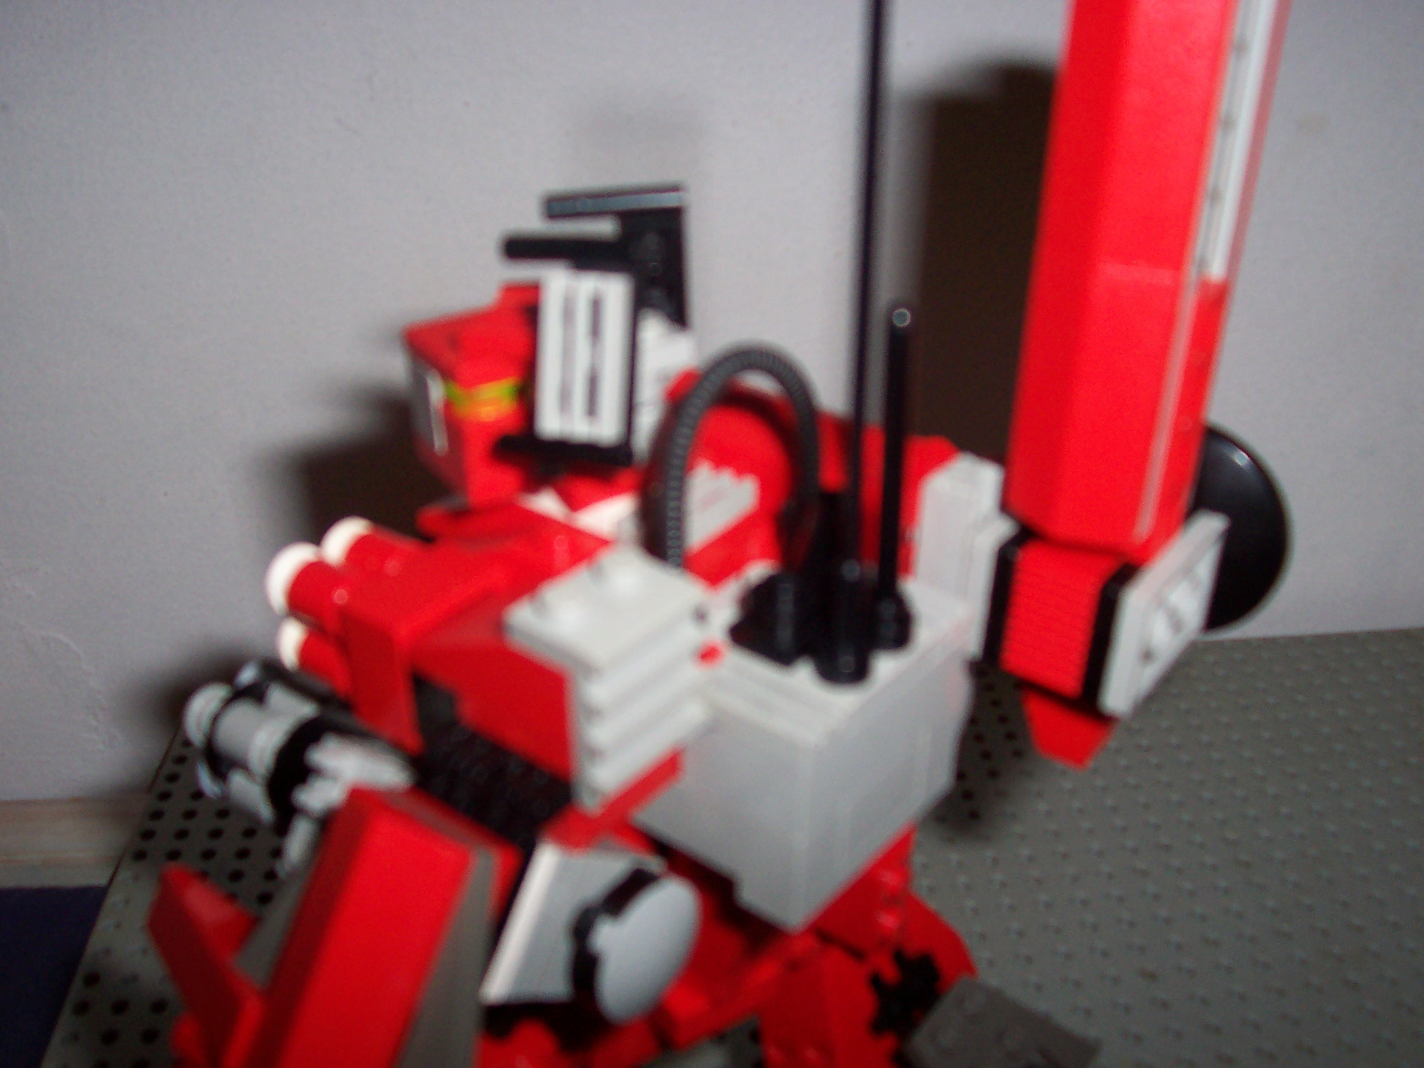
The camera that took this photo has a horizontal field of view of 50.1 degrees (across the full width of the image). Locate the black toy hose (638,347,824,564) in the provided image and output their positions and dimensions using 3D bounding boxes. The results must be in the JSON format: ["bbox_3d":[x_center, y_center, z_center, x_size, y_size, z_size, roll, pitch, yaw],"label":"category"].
[{"bbox_3d":[0.002,-0.008,0.174,0.021,0.026,0.004,-11,30,-21],"label":"black toy hose"}]

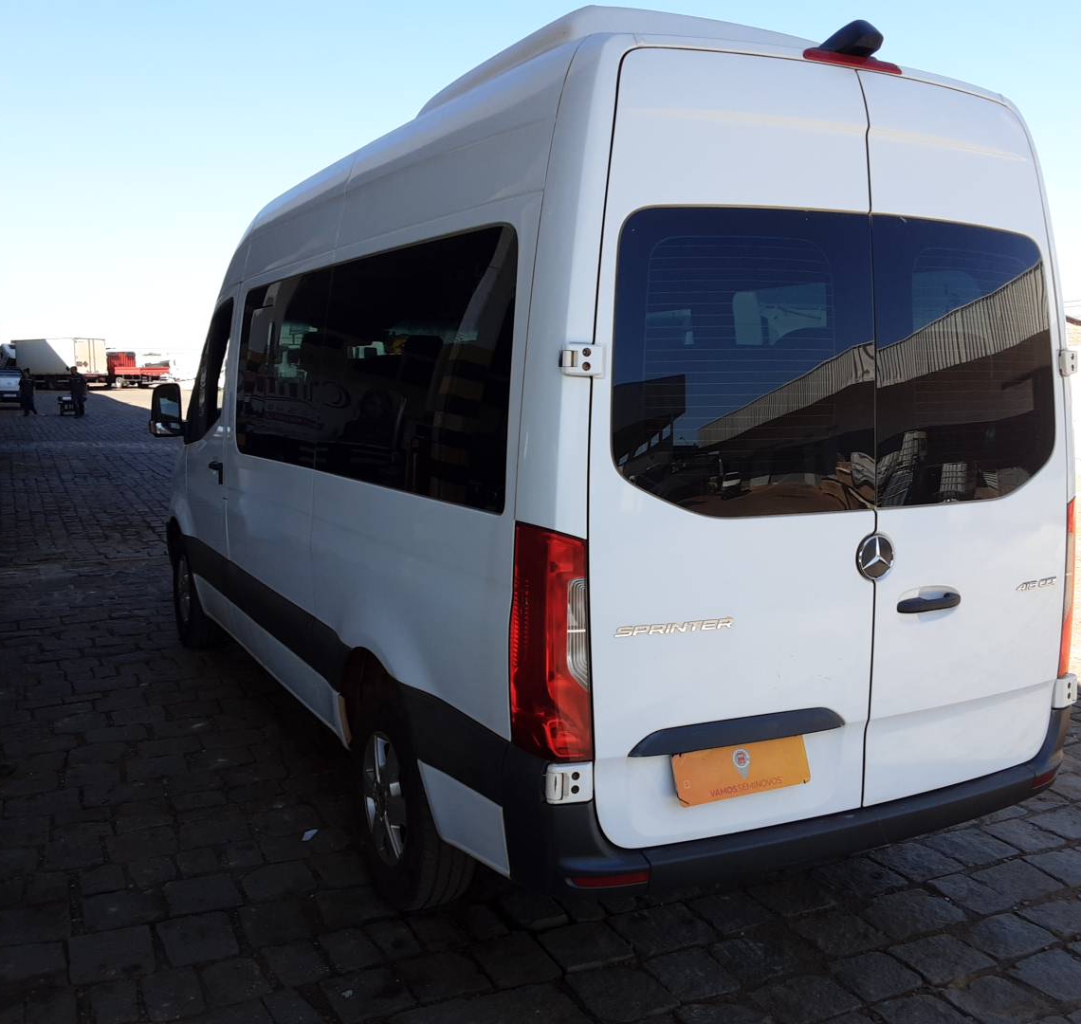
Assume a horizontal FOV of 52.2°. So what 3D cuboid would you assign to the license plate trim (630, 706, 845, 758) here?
[{"bbox_3d":[0.499,0.537,2.706,0.640,0.064,0.050,-4,7,-27],"label":"license plate trim"}]

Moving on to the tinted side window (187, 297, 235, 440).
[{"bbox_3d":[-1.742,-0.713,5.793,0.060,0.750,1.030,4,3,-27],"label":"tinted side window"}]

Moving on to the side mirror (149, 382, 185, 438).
[{"bbox_3d":[-2.072,-0.559,6.102,0.190,0.310,0.150,-4,7,-27],"label":"side mirror"}]

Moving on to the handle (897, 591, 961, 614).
[{"bbox_3d":[1.029,0.247,2.928,0.230,0.043,0.050,-4,7,-27],"label":"handle"}]

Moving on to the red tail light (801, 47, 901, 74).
[{"bbox_3d":[0.787,-1.147,2.825,0.325,0.040,0.055,-4,7,-27],"label":"red tail light"}]

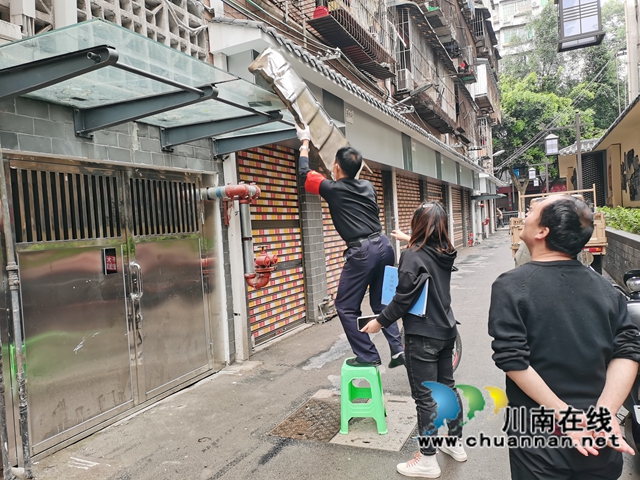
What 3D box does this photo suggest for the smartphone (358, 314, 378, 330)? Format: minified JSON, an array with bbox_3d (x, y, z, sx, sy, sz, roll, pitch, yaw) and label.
[{"bbox_3d":[0.301,0.484,2.920,0.159,0.077,0.009,-8,-8,9],"label":"smartphone"}]

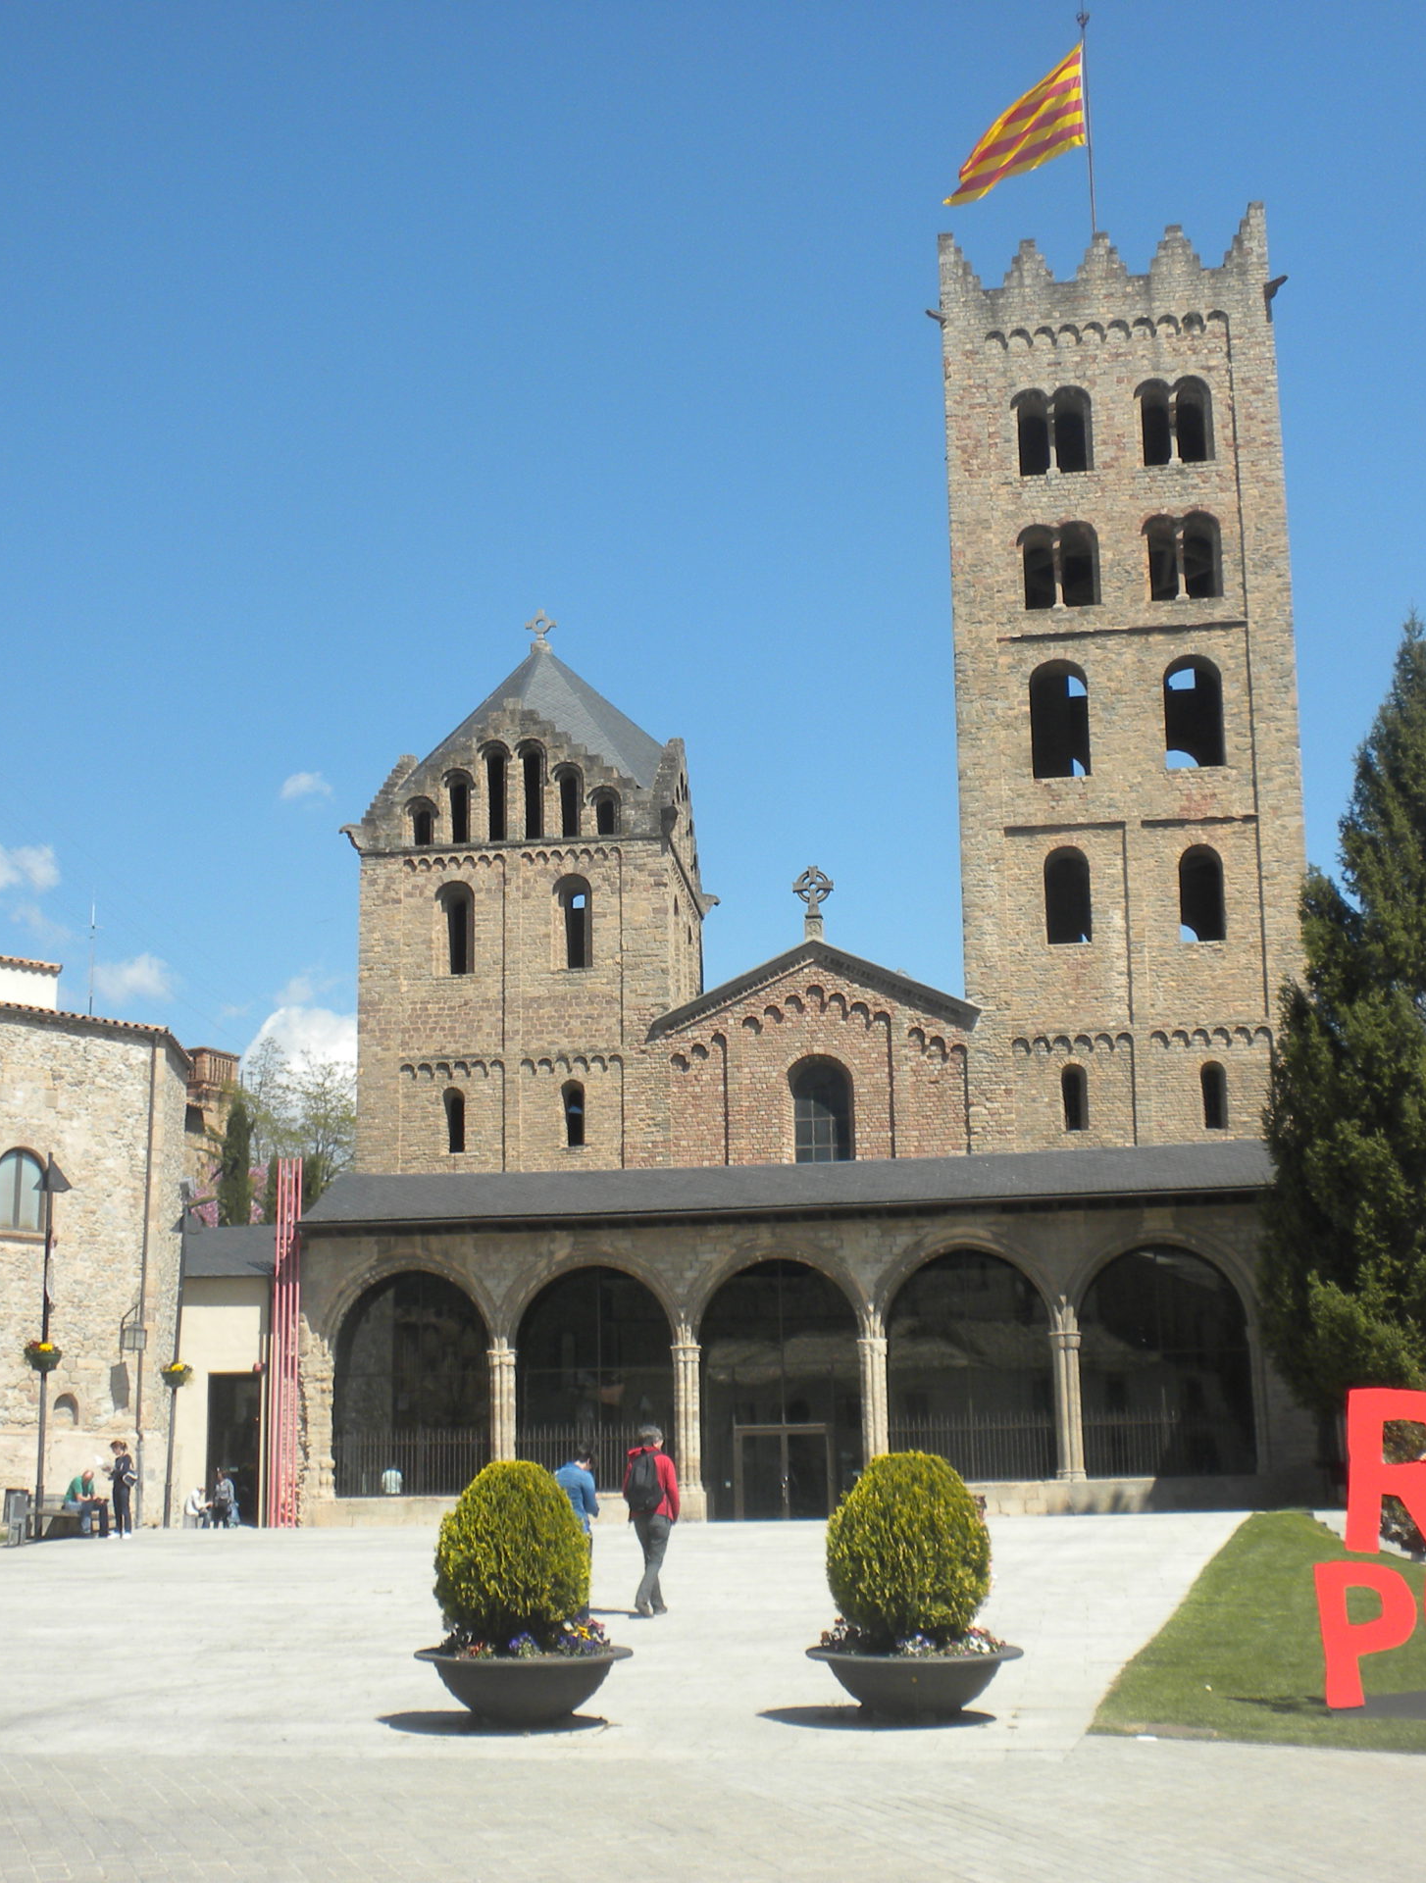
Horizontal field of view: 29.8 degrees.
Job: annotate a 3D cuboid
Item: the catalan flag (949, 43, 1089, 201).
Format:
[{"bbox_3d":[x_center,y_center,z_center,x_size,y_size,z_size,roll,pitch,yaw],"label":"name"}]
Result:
[{"bbox_3d":[10.265,-27.673,90.904,4.600,5.300,1.200,-5,-14,15],"label":"catalan flag"}]

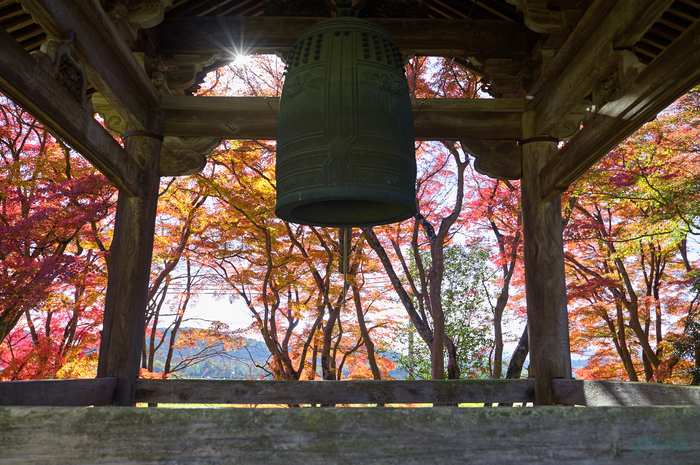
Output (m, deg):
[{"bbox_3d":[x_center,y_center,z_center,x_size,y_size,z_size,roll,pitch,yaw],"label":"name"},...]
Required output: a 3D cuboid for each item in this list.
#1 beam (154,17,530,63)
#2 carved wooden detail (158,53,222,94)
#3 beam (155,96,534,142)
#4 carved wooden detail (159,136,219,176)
[{"bbox_3d":[-0.052,-1.471,5.284,2.883,0.301,0.200,0,-11,-1],"label":"beam"},{"bbox_3d":[-1.323,-1.306,5.605,0.509,0.298,0.140,0,-11,-1],"label":"carved wooden detail"},{"bbox_3d":[-0.045,-0.934,5.537,2.981,0.302,0.200,0,-11,-1],"label":"beam"},{"bbox_3d":[-1.292,-0.607,5.471,0.497,0.289,0.120,0,-11,-1],"label":"carved wooden detail"}]

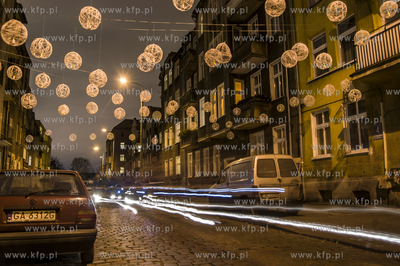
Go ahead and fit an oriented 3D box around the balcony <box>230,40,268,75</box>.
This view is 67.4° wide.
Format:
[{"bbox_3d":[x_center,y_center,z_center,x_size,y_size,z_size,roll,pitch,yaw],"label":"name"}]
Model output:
[{"bbox_3d":[2.866,-4.379,17.792,1.030,1.020,2.500,3,-10,-22],"label":"balcony"}]

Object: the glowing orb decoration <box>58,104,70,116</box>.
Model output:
[{"bbox_3d":[-5.540,-0.928,12.200,0.460,0.460,0.460,-1,-10,0],"label":"glowing orb decoration"}]

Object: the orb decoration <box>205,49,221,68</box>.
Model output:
[{"bbox_3d":[0.276,-1.683,6.735,0.400,0.400,0.400,-1,-10,0],"label":"orb decoration"}]

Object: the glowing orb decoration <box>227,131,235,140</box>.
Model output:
[{"bbox_3d":[1.586,0.169,15.379,0.390,0.390,0.390,0,-9,0],"label":"glowing orb decoration"}]

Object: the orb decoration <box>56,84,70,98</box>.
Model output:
[{"bbox_3d":[-4.086,-1.246,8.965,0.399,0.411,0.399,-1,-9,0],"label":"orb decoration"}]

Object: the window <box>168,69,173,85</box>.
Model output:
[{"bbox_3d":[-3.401,-6.579,35.595,0.150,2.034,1.310,5,-12,-23],"label":"window"}]

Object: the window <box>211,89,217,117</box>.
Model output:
[{"bbox_3d":[1.049,-2.168,22.138,0.150,2.109,1.046,5,-12,-23],"label":"window"}]

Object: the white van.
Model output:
[{"bbox_3d":[1.657,1.827,10.542,1.720,1.800,4.110,2,-10,-19],"label":"white van"}]

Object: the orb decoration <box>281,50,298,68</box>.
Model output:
[{"bbox_3d":[2.183,-1.792,7.297,0.399,0.411,0.399,-1,-9,0],"label":"orb decoration"}]

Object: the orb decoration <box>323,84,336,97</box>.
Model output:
[{"bbox_3d":[4.613,-1.502,10.667,0.420,0.420,0.420,5,-12,-23],"label":"orb decoration"}]

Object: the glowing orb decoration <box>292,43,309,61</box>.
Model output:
[{"bbox_3d":[2.412,-1.939,7.193,0.420,0.420,0.420,3,-10,-20],"label":"glowing orb decoration"}]

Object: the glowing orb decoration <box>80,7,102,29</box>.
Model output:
[{"bbox_3d":[-1.973,-2.067,5.400,0.400,0.400,0.400,3,-10,-22],"label":"glowing orb decoration"}]

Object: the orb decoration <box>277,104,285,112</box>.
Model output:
[{"bbox_3d":[3.962,-1.199,14.606,0.385,0.385,0.385,0,-9,0],"label":"orb decoration"}]

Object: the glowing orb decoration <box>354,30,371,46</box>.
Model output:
[{"bbox_3d":[4.469,-2.605,8.227,0.420,0.420,0.420,5,-12,-23],"label":"glowing orb decoration"}]

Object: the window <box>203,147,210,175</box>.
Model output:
[{"bbox_3d":[0.572,2.346,24.215,0.200,2.184,1.200,3,-10,-22],"label":"window"}]

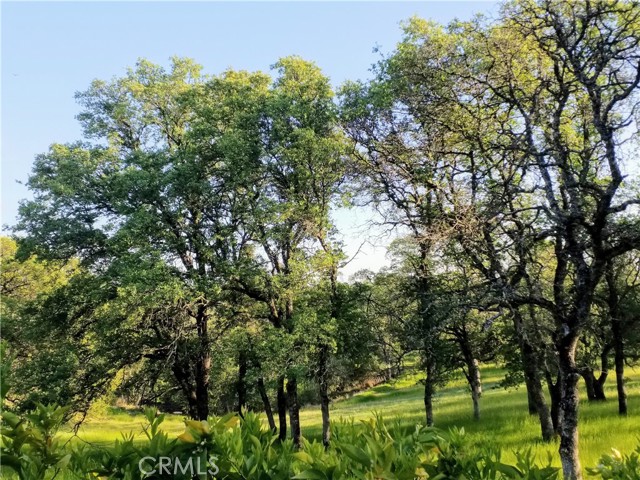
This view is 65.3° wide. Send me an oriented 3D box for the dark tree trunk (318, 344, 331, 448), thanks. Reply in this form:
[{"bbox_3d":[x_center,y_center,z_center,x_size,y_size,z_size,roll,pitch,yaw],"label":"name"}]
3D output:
[{"bbox_3d":[0.143,4.461,14.346,0.252,2.858,0.252,-2,-14,0],"label":"dark tree trunk"}]

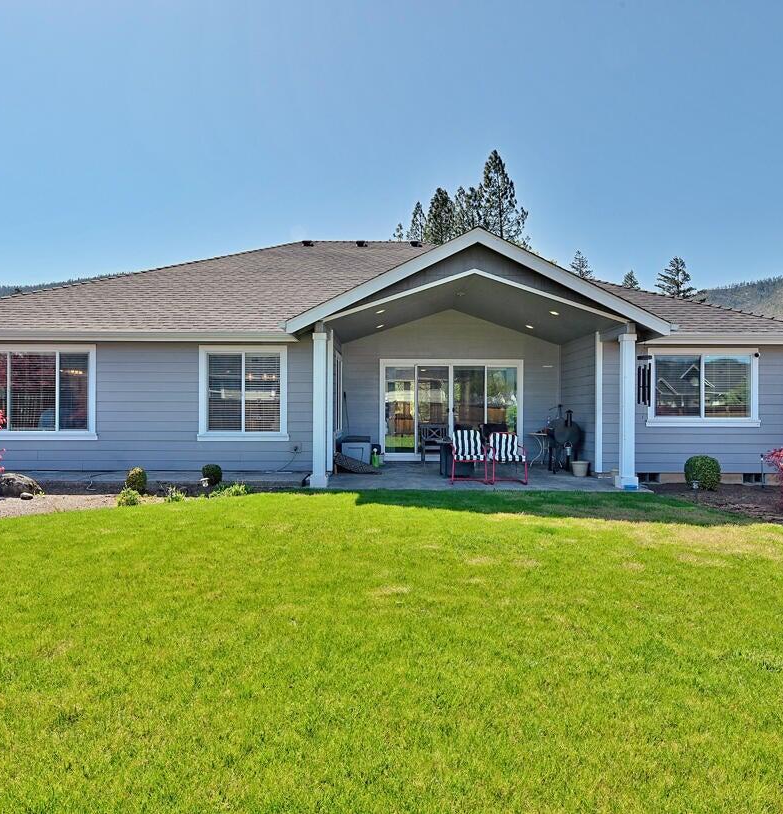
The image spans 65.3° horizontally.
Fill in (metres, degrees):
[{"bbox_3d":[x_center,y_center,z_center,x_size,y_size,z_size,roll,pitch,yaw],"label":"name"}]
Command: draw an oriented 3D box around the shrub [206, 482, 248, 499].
[{"bbox_3d":[-2.336,1.190,8.750,0.580,0.230,0.400,0,0,0],"label":"shrub"}]

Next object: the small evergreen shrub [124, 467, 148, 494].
[{"bbox_3d":[-3.780,1.085,9.050,0.320,0.380,0.320,0,0,0],"label":"small evergreen shrub"}]

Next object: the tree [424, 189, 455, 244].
[{"bbox_3d":[4.720,-10.100,60.000,4.600,22.800,4.600,0,0,0],"label":"tree"}]

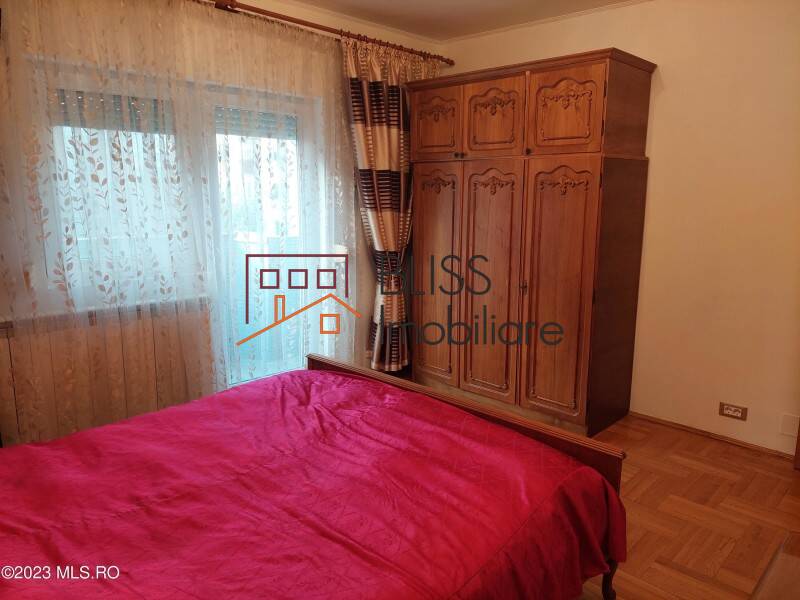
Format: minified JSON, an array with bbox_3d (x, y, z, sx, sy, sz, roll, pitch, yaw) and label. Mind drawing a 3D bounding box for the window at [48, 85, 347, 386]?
[{"bbox_3d":[-1.062,-0.280,3.359,0.126,1.824,1.794,10,15,44],"label":"window"}]

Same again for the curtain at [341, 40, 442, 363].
[{"bbox_3d":[-0.041,-0.591,4.126,0.175,2.347,0.912,10,15,44],"label":"curtain"}]

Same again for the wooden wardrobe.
[{"bbox_3d":[0.796,-0.383,3.862,1.533,2.202,0.592,10,15,44],"label":"wooden wardrobe"}]

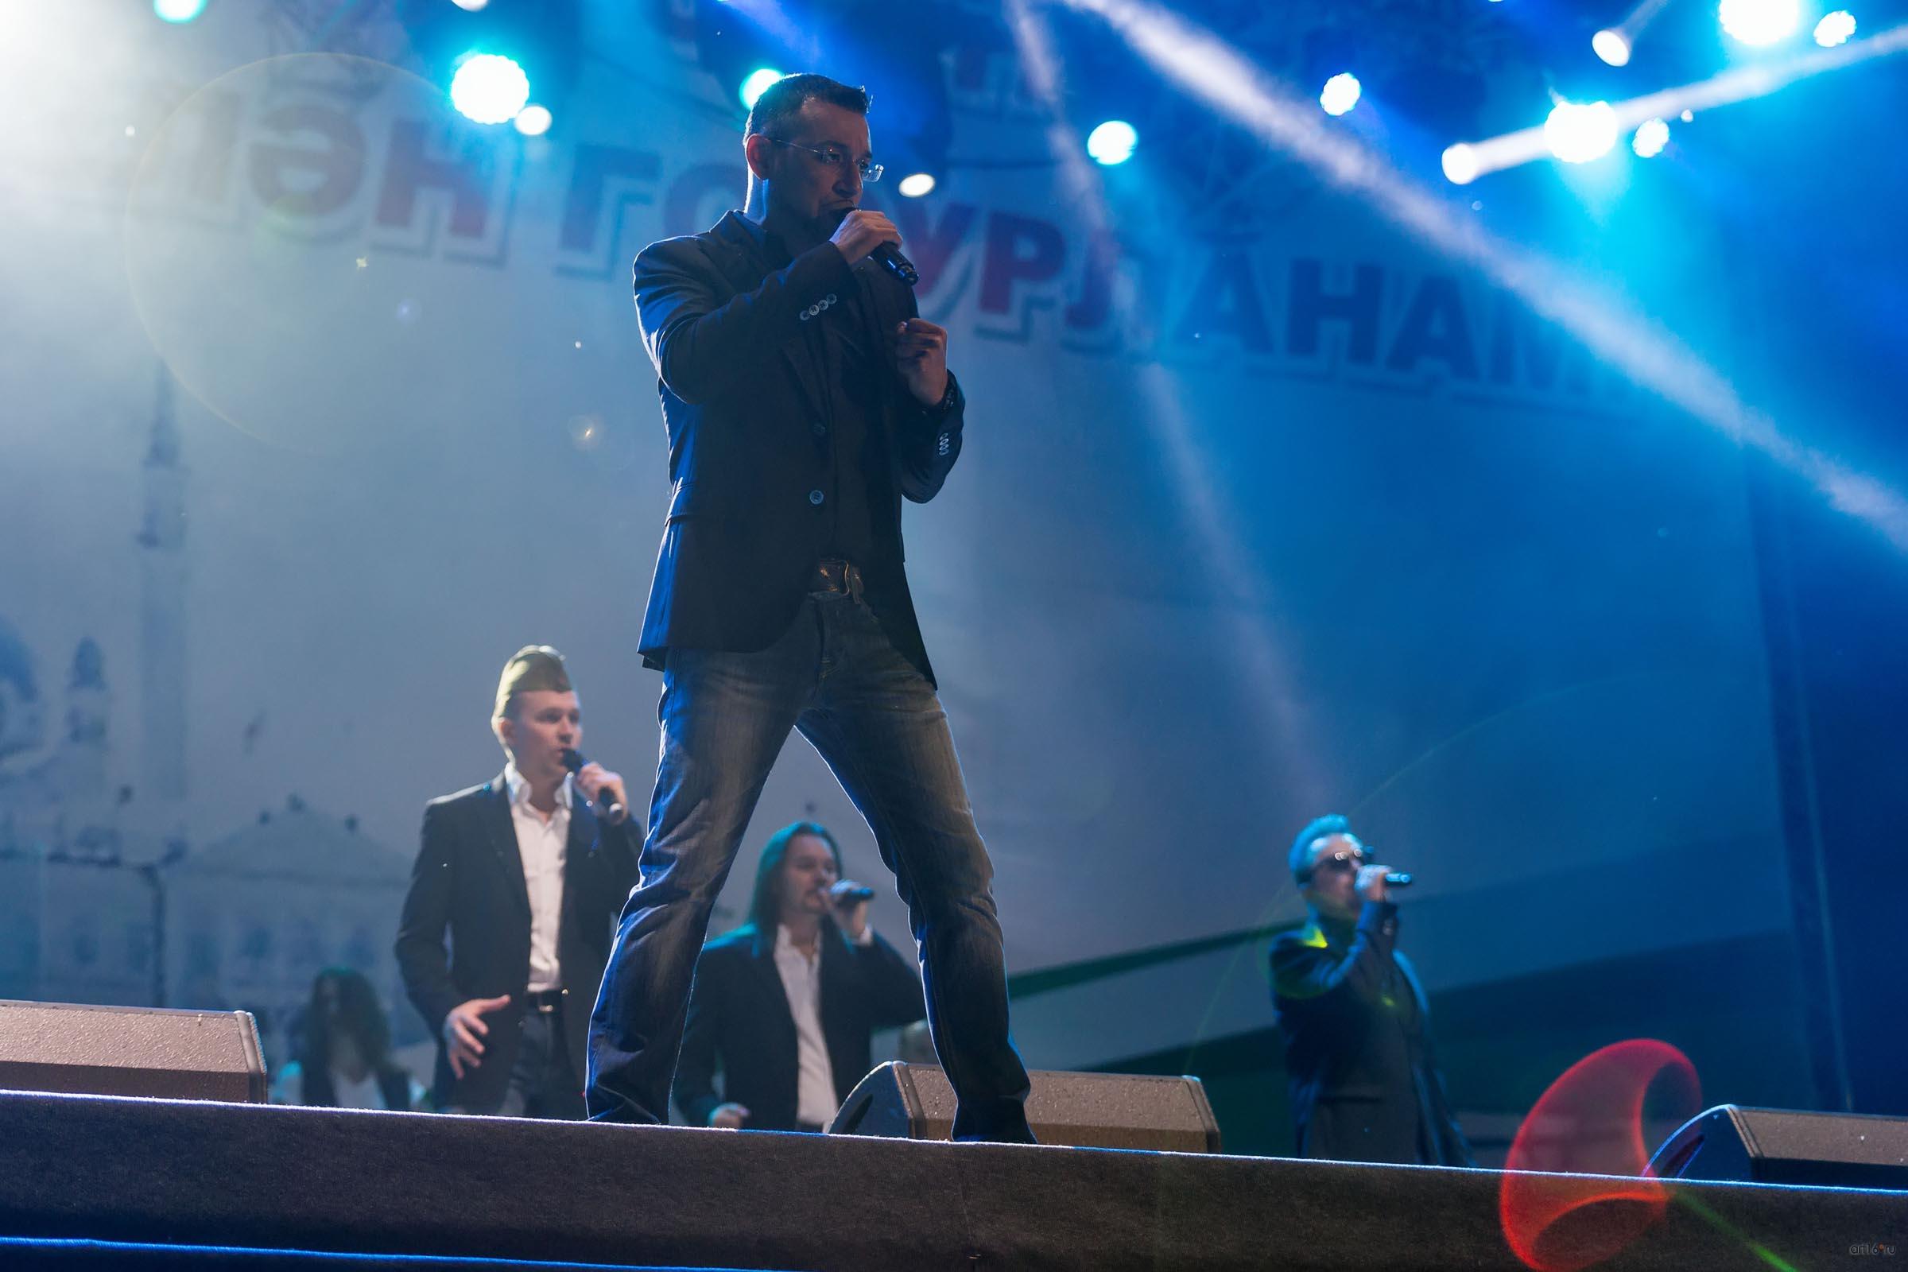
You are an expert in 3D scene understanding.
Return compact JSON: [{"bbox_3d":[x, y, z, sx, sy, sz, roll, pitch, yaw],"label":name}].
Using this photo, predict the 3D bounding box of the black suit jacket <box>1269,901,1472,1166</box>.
[{"bbox_3d":[1.208,1.167,10.816,0.560,0.830,0.440,10,-21,-34],"label":"black suit jacket"}]

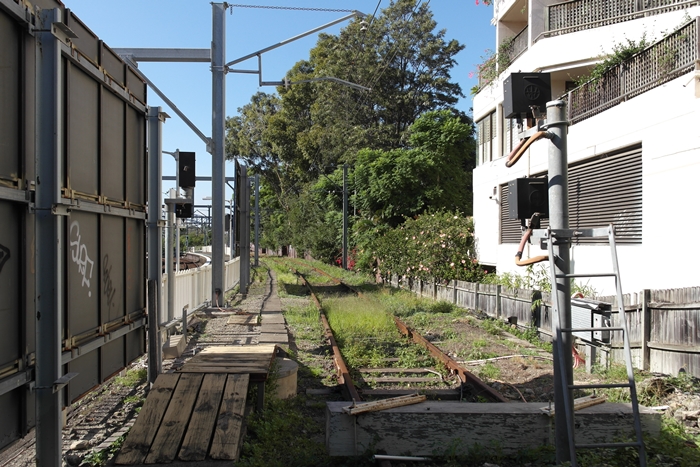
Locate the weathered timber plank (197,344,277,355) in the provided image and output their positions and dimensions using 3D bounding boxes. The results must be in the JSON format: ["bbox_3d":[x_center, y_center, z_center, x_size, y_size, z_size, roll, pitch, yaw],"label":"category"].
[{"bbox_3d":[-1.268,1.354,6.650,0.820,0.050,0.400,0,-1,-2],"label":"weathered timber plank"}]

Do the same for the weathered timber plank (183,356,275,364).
[{"bbox_3d":[-1.512,1.610,7.350,1.060,0.050,0.300,0,-1,-2],"label":"weathered timber plank"}]

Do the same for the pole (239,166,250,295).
[{"bbox_3d":[-3.630,-0.127,20.000,0.220,4.370,0.220,0,-1,-6],"label":"pole"}]

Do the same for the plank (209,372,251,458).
[{"bbox_3d":[-1.023,1.570,5.047,0.200,0.050,0.972,0,29,-2],"label":"plank"}]

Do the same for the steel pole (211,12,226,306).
[{"bbox_3d":[-3.725,-2.231,16.600,0.310,8.630,0.300,0,-1,-3],"label":"steel pole"}]

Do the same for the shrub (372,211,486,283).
[{"bbox_3d":[2.930,0.590,21.500,4.100,2.950,3.000,0,-1,-3],"label":"shrub"}]

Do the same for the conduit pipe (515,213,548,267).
[{"bbox_3d":[1.298,0.043,4.150,0.250,0.380,0.150,0,-1,0],"label":"conduit pipe"}]

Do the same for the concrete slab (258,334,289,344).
[{"bbox_3d":[-1.463,2.016,11.200,0.530,0.060,0.850,0,-1,-3],"label":"concrete slab"}]

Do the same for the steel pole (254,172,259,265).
[{"bbox_3d":[-7.210,-1.000,45.000,0.270,7.030,0.270,0,-1,-6],"label":"steel pole"}]

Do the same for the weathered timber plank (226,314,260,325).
[{"bbox_3d":[-2.320,1.900,12.700,0.640,0.060,0.950,0,-1,-7],"label":"weathered timber plank"}]

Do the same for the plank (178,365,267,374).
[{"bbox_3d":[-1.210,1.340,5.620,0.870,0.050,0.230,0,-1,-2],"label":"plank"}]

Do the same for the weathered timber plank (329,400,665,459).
[{"bbox_3d":[1.128,1.540,4.610,2.560,0.325,0.280,1,0,-2],"label":"weathered timber plank"}]

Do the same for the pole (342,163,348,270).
[{"bbox_3d":[-0.289,-1.028,37.500,0.310,6.800,0.300,0,-1,-3],"label":"pole"}]

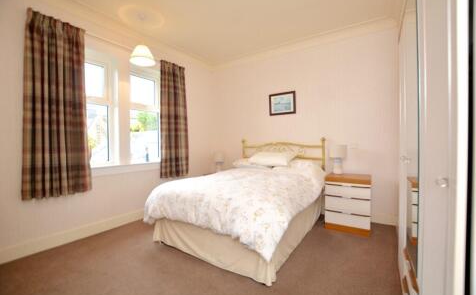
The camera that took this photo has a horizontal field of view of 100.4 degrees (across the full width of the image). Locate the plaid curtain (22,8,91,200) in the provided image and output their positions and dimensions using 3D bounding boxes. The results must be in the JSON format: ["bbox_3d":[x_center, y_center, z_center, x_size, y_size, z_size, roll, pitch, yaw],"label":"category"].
[{"bbox_3d":[-1.877,-0.417,2.074,0.139,1.824,0.538,1,2,35],"label":"plaid curtain"}]

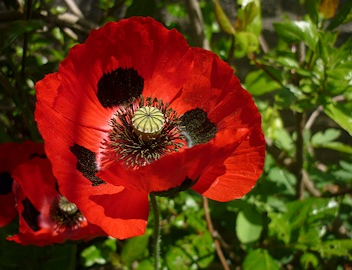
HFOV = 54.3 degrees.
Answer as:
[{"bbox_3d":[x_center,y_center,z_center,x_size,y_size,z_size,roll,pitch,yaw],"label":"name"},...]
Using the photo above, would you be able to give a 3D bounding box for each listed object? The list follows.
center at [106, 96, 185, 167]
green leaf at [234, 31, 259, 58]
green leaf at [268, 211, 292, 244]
[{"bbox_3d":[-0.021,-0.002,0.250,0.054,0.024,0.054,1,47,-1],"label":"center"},{"bbox_3d":[0.103,-0.131,0.500,0.034,0.037,0.018,2,16,6],"label":"green leaf"},{"bbox_3d":[0.152,0.136,0.500,0.034,0.043,0.018,3,17,11],"label":"green leaf"}]

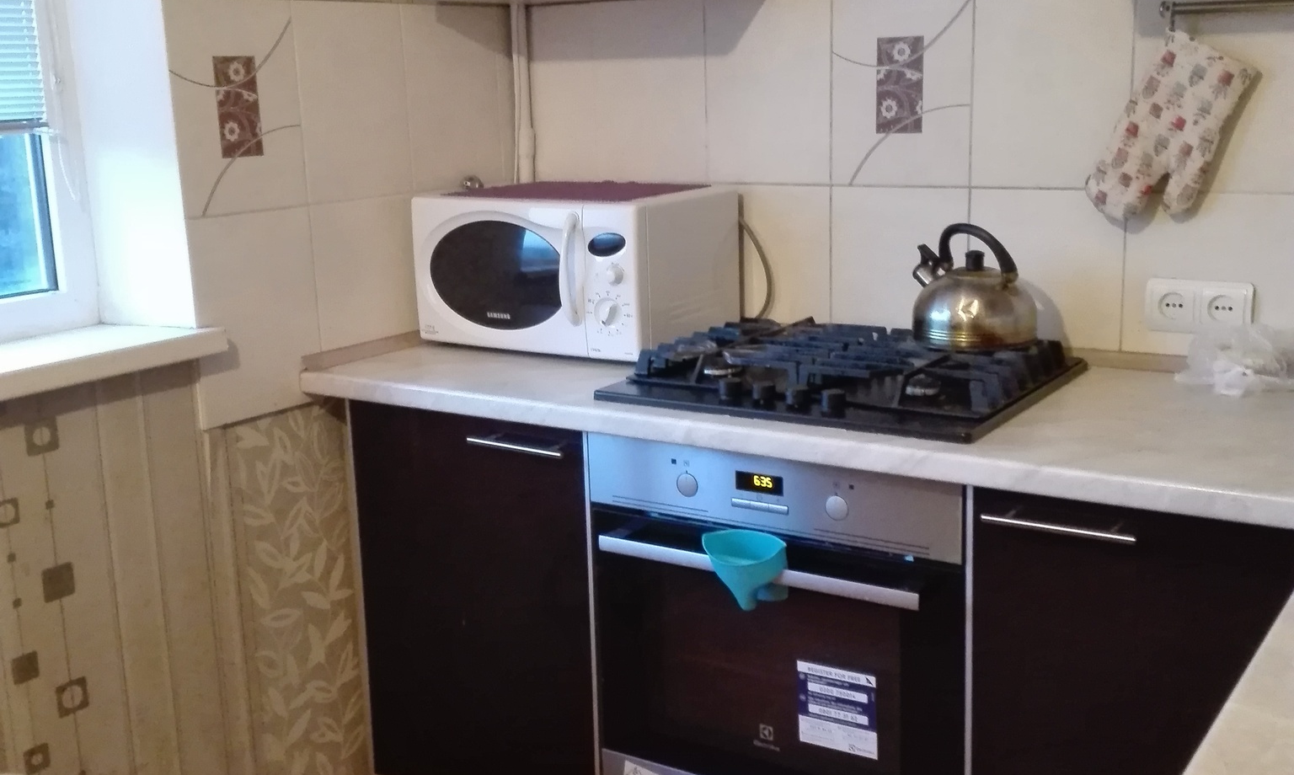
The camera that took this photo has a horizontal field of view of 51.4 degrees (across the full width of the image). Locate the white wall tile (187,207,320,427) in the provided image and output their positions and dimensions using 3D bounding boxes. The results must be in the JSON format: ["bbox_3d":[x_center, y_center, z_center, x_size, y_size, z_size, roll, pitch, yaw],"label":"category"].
[{"bbox_3d":[-0.636,-0.120,2.204,0.010,0.332,0.253,6,15,32],"label":"white wall tile"}]

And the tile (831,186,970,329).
[{"bbox_3d":[0.436,-0.191,2.325,0.250,0.310,0.010,6,15,33],"label":"tile"}]

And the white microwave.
[{"bbox_3d":[-0.127,-0.210,2.436,0.490,0.274,0.350,7,15,34],"label":"white microwave"}]

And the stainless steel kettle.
[{"bbox_3d":[0.506,-0.167,2.101,0.207,0.187,0.190,9,17,41],"label":"stainless steel kettle"}]

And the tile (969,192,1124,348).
[{"bbox_3d":[0.644,-0.178,2.180,0.250,0.285,0.010,6,15,32],"label":"tile"}]

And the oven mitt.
[{"bbox_3d":[0.776,-0.368,1.999,0.165,0.275,0.040,35,28,22],"label":"oven mitt"}]

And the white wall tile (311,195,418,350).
[{"bbox_3d":[-0.507,-0.189,2.451,0.010,0.310,0.250,7,15,35],"label":"white wall tile"}]

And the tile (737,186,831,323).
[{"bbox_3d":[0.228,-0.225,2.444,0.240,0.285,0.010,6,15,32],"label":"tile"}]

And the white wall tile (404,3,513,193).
[{"bbox_3d":[-0.371,-0.554,2.580,0.010,0.334,0.250,7,15,35],"label":"white wall tile"}]

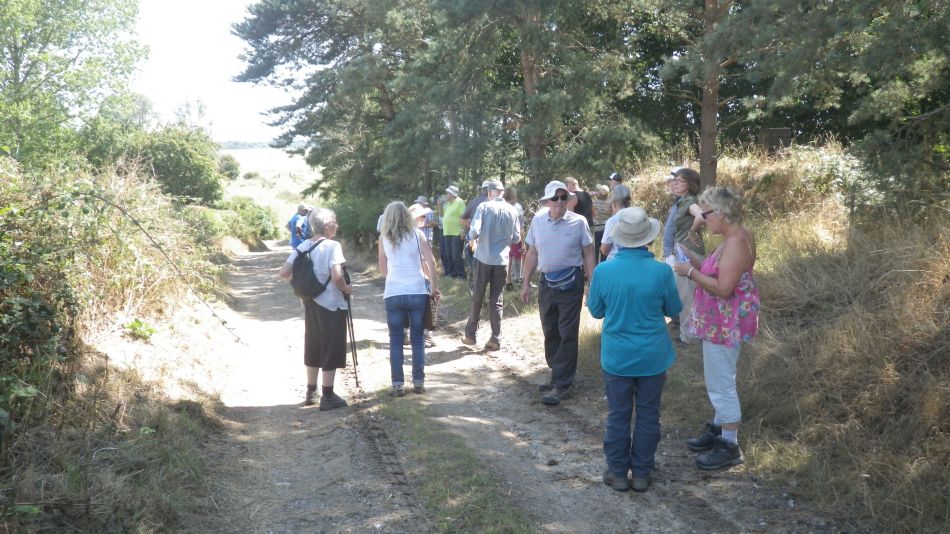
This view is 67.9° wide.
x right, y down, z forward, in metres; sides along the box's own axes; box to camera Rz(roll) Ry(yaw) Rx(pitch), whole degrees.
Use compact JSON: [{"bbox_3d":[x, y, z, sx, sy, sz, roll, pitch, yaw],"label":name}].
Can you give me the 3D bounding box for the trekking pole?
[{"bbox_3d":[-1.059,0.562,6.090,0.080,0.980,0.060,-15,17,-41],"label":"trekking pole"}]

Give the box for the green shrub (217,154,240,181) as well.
[{"bbox_3d":[-16.846,-6.807,48.000,1.600,2.000,1.500,0,8,0],"label":"green shrub"}]

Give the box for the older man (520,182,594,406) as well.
[{"bbox_3d":[0.697,0.201,5.692,0.580,1.770,0.450,2,8,11],"label":"older man"}]

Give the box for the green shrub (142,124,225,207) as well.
[{"bbox_3d":[-11.029,-3.852,26.500,2.700,3.000,2.500,0,8,0],"label":"green shrub"}]

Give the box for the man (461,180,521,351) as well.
[{"bbox_3d":[0.188,-0.011,7.445,0.560,1.770,0.480,-2,9,-14],"label":"man"}]

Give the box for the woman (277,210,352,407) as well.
[{"bbox_3d":[-1.337,0.339,5.756,0.430,1.630,0.510,-8,11,-42],"label":"woman"}]

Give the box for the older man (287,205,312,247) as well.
[{"bbox_3d":[-3.852,-0.491,15.266,0.420,1.720,0.520,7,11,40],"label":"older man"}]

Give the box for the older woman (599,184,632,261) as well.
[{"bbox_3d":[1.434,0.004,6.980,0.500,1.630,0.380,-6,10,-34],"label":"older woman"}]

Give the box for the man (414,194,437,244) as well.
[{"bbox_3d":[-1.030,-0.612,14.551,0.500,1.720,0.500,1,8,6],"label":"man"}]

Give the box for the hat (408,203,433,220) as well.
[{"bbox_3d":[-0.636,-0.653,8.300,0.330,0.150,0.360,0,8,0],"label":"hat"}]

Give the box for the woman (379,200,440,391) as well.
[{"bbox_3d":[-0.562,0.273,5.934,0.500,1.660,0.360,1,8,6],"label":"woman"}]

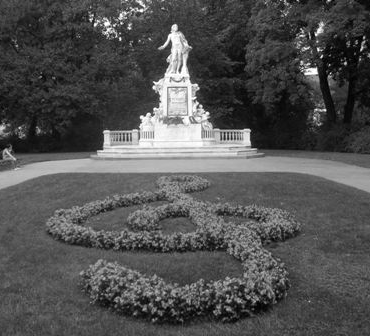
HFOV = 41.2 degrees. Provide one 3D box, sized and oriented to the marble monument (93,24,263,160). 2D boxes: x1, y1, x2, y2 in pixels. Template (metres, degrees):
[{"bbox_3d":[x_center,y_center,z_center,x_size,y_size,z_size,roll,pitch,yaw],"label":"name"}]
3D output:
[{"bbox_3d":[-0.400,-4.300,27.900,9.700,7.500,5.500,0,5,-1],"label":"marble monument"}]

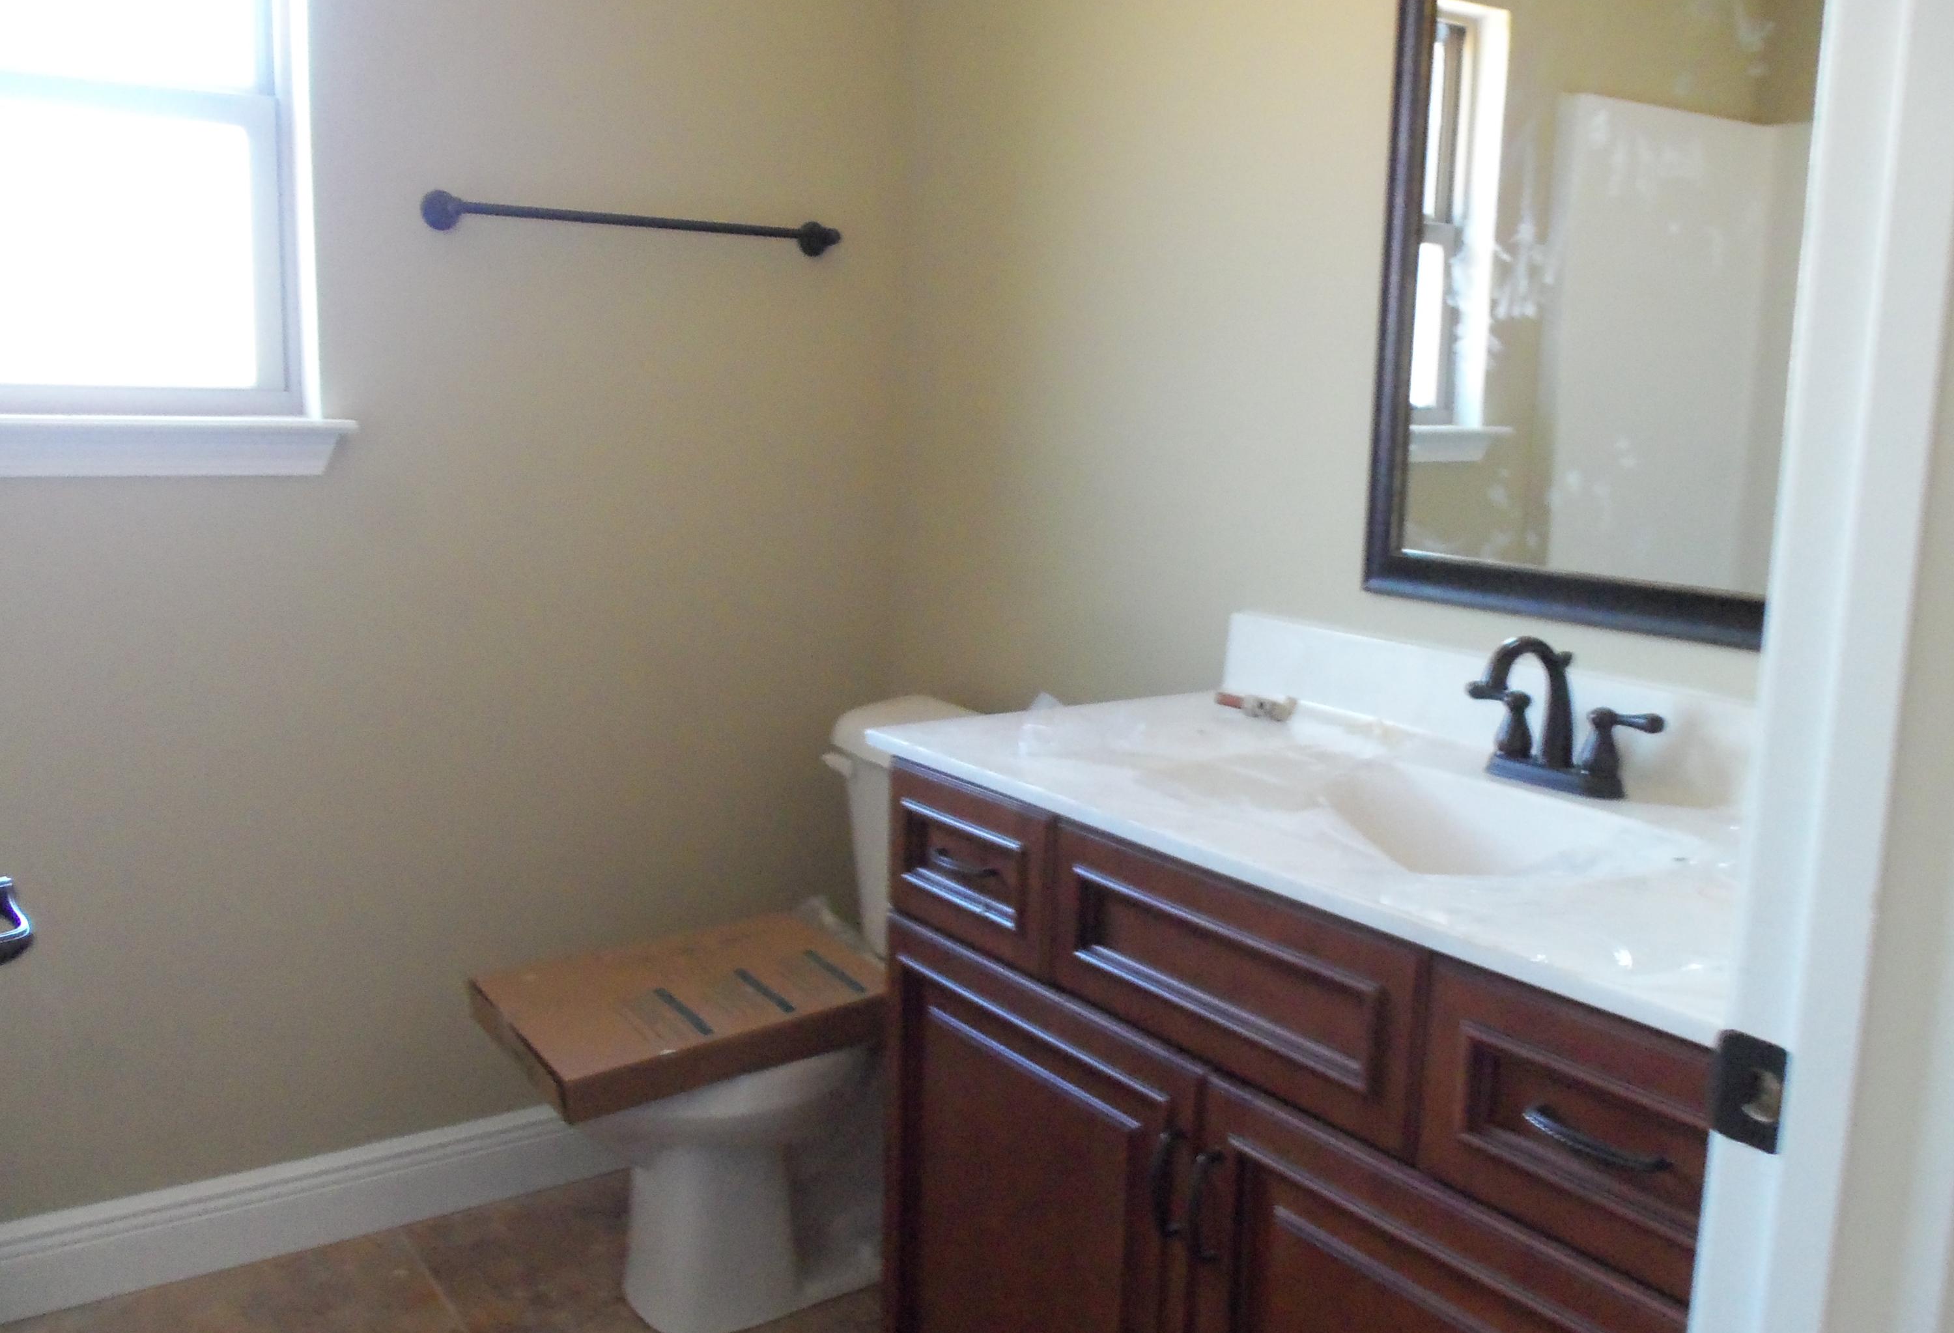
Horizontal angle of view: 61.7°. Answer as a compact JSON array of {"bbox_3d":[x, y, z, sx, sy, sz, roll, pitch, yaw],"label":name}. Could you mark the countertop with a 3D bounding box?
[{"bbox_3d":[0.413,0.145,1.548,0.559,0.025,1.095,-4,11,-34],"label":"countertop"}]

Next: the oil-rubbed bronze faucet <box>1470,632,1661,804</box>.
[{"bbox_3d":[0.550,0.045,1.630,0.168,0.155,0.232,-4,11,-34],"label":"oil-rubbed bronze faucet"}]

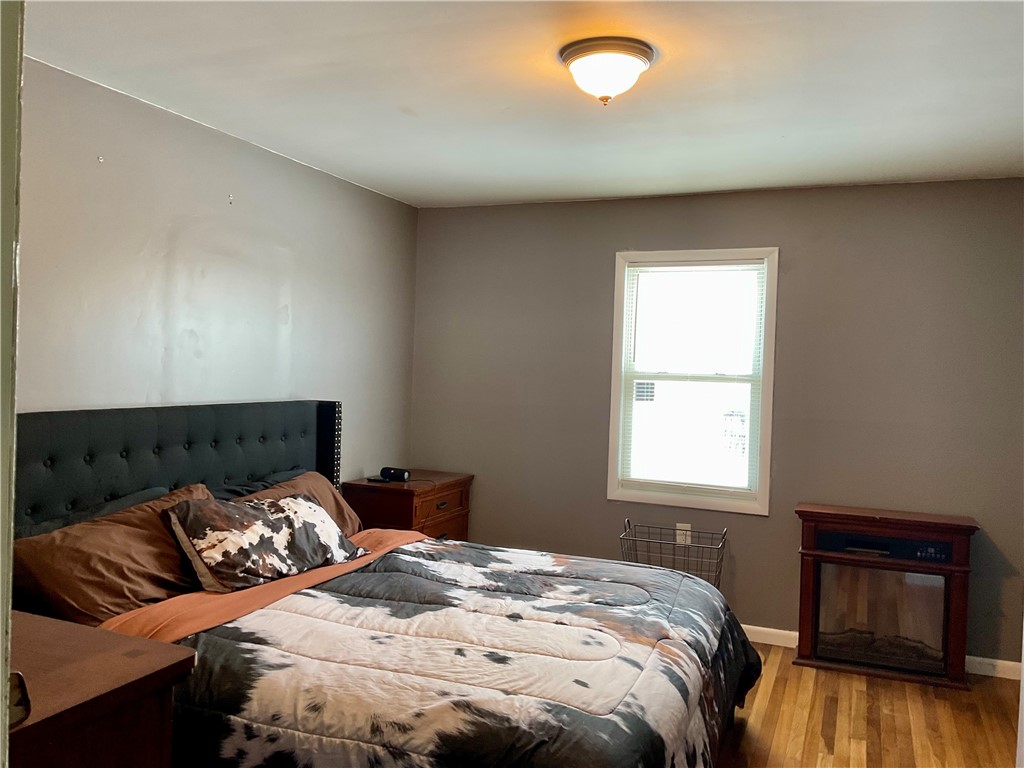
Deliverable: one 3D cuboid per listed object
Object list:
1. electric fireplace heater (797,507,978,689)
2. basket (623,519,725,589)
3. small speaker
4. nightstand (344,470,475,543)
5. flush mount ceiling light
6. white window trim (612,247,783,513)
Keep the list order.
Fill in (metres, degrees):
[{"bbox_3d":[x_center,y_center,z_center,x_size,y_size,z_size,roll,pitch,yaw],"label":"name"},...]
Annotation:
[{"bbox_3d":[1.825,1.032,4.244,0.812,0.772,0.295,2,1,22],"label":"electric fireplace heater"},{"bbox_3d":[0.857,1.062,4.565,0.520,0.640,0.390,2,1,22],"label":"basket"},{"bbox_3d":[-0.656,0.517,4.882,0.172,0.070,0.070,2,1,31],"label":"small speaker"},{"bbox_3d":[-0.593,0.942,4.997,0.457,0.777,0.758,2,1,22],"label":"nightstand"},{"bbox_3d":[0.299,-0.968,2.727,0.302,0.160,0.302,2,1,0],"label":"flush mount ceiling light"},{"bbox_3d":[1.001,-0.025,4.791,0.896,1.430,0.100,2,1,22],"label":"white window trim"}]

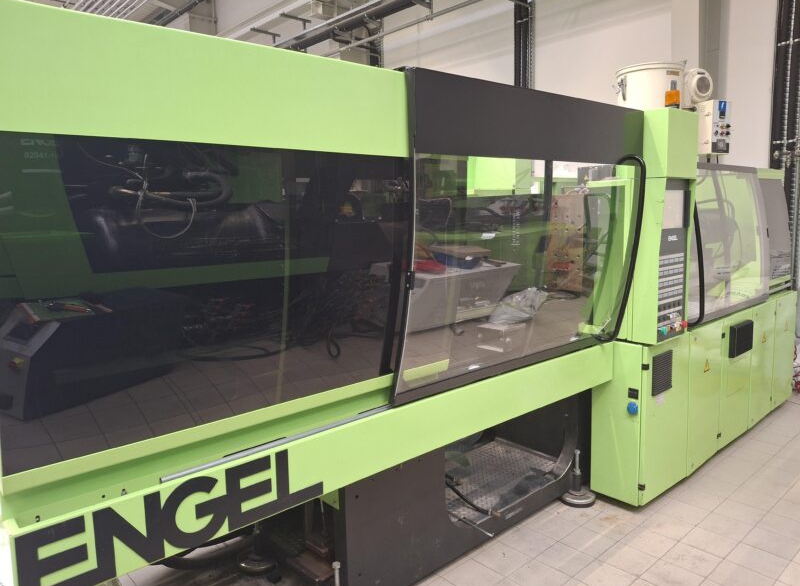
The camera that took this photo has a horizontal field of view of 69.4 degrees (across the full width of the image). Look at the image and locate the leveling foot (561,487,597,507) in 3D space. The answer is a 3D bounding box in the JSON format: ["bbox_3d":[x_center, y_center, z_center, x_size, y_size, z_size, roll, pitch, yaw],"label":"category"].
[{"bbox_3d":[0.979,1.105,3.169,0.186,0.060,0.186,-2,8,0],"label":"leveling foot"}]

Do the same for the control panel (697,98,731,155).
[{"bbox_3d":[2.225,-1.164,4.100,0.173,0.367,0.135,-5,8,-22],"label":"control panel"}]

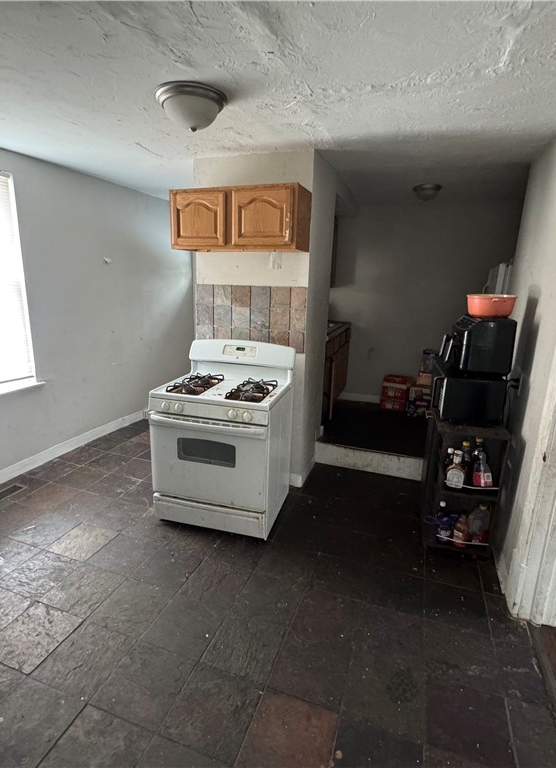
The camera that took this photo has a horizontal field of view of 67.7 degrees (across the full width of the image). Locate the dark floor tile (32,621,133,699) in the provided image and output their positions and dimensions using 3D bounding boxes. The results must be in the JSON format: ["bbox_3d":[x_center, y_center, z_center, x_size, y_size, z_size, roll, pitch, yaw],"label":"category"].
[{"bbox_3d":[-0.833,1.189,1.798,0.303,0.010,0.303,7,15,18],"label":"dark floor tile"}]

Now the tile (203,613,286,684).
[{"bbox_3d":[-0.146,1.176,1.864,0.300,0.012,0.300,7,16,18],"label":"tile"}]

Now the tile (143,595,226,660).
[{"bbox_3d":[-0.431,1.140,1.960,0.300,0.012,0.300,7,16,18],"label":"tile"}]

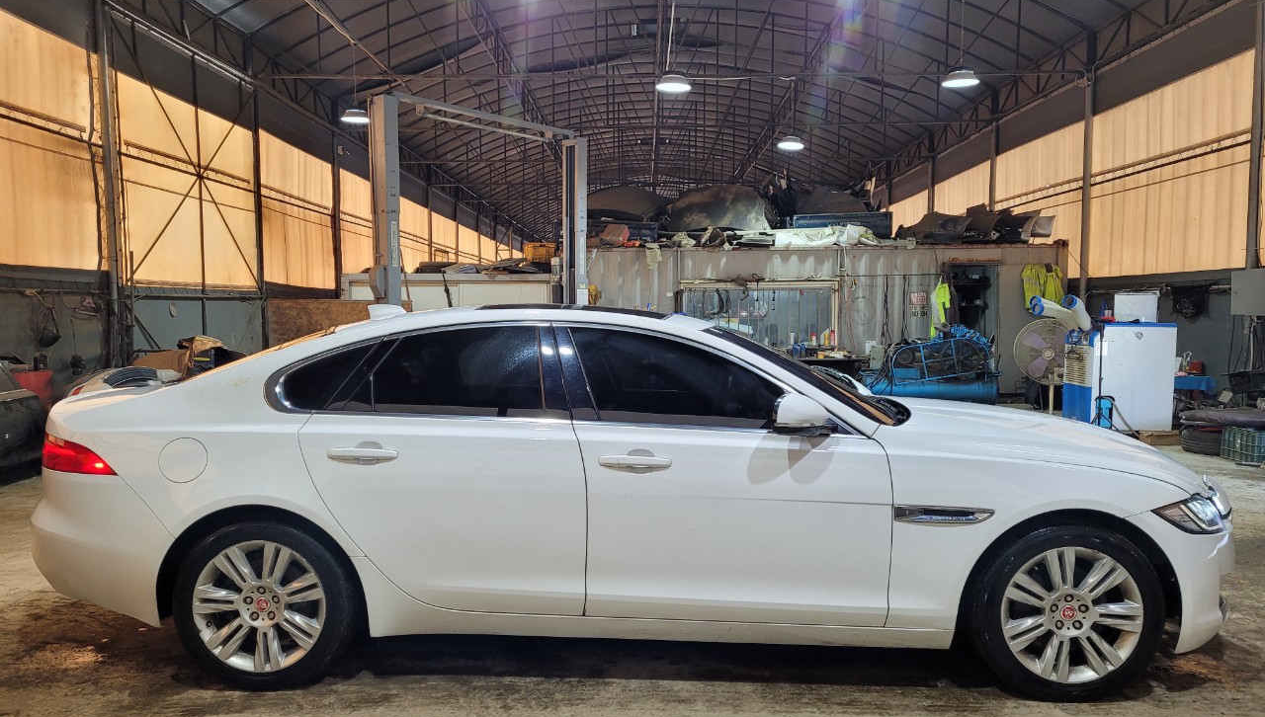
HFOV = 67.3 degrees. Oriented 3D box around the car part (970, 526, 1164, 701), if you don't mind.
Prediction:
[{"bbox_3d":[1.579,0.904,3.514,0.675,0.675,0.245,0,3,2],"label":"car part"}]

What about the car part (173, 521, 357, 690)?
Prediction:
[{"bbox_3d":[-1.379,0.907,3.638,0.675,0.675,0.245,0,3,2],"label":"car part"}]

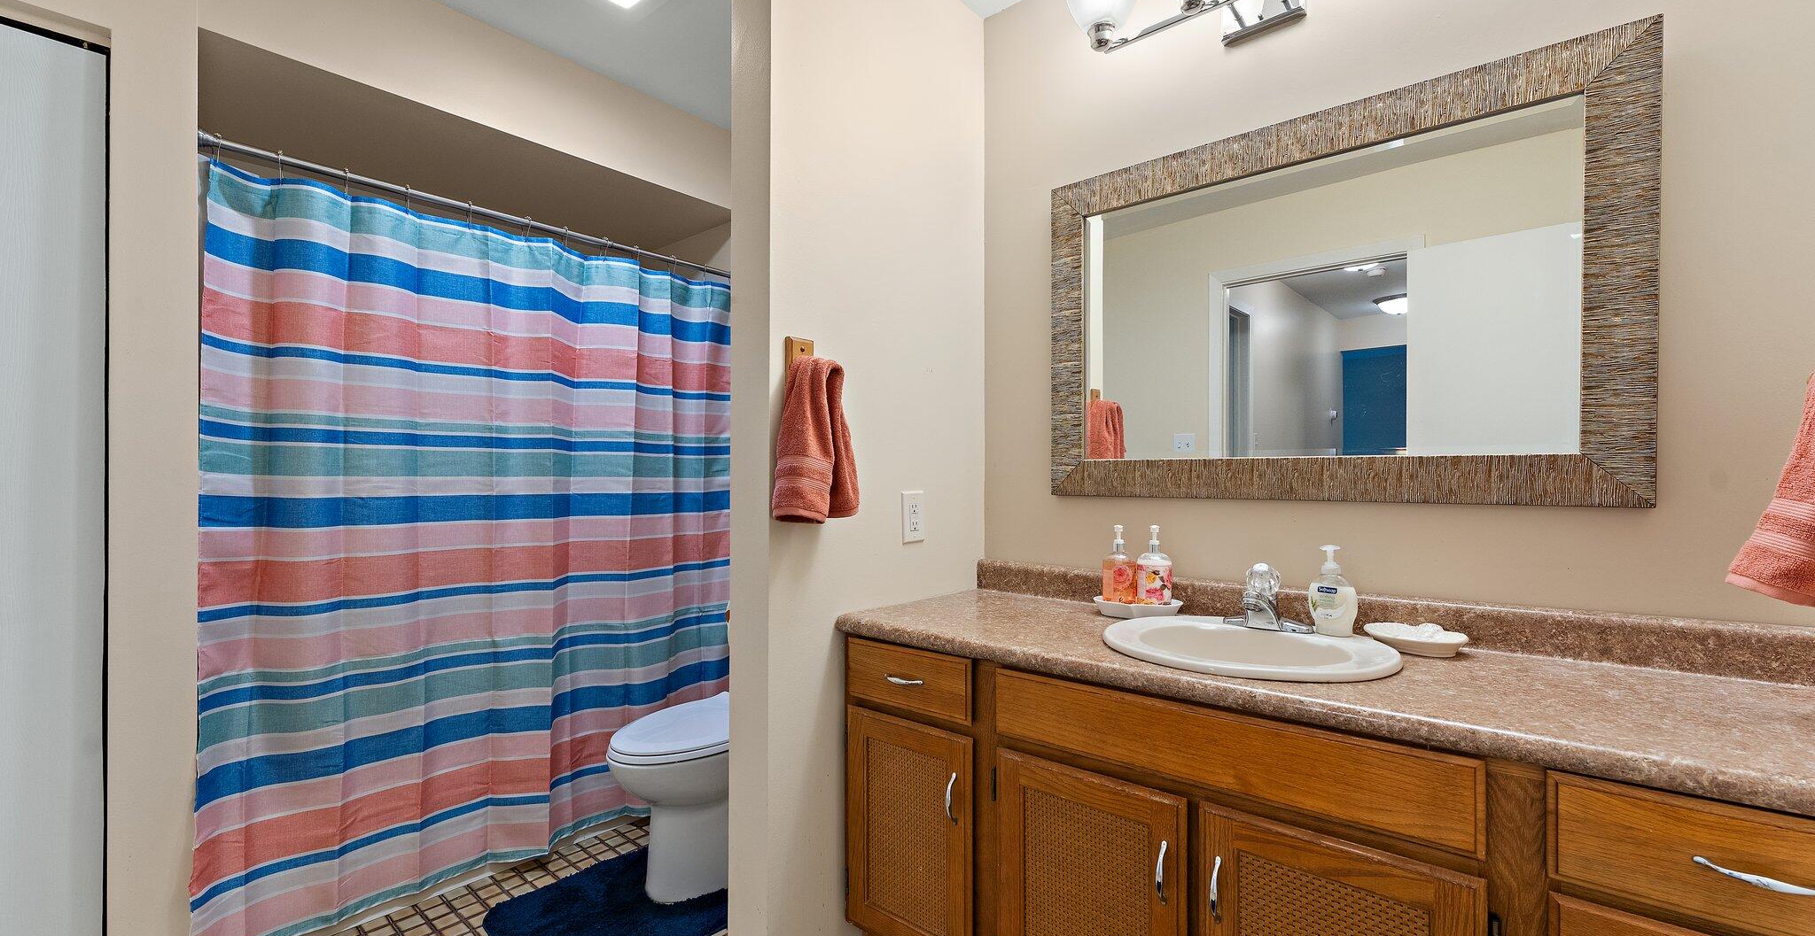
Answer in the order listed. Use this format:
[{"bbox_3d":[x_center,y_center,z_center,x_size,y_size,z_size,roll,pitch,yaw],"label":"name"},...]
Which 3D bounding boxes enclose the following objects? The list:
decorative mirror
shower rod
[{"bbox_3d":[0.806,-0.331,1.503,1.094,0.796,0.032,-1,-1,40],"label":"decorative mirror"},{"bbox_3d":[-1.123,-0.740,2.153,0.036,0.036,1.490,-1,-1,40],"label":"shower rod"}]

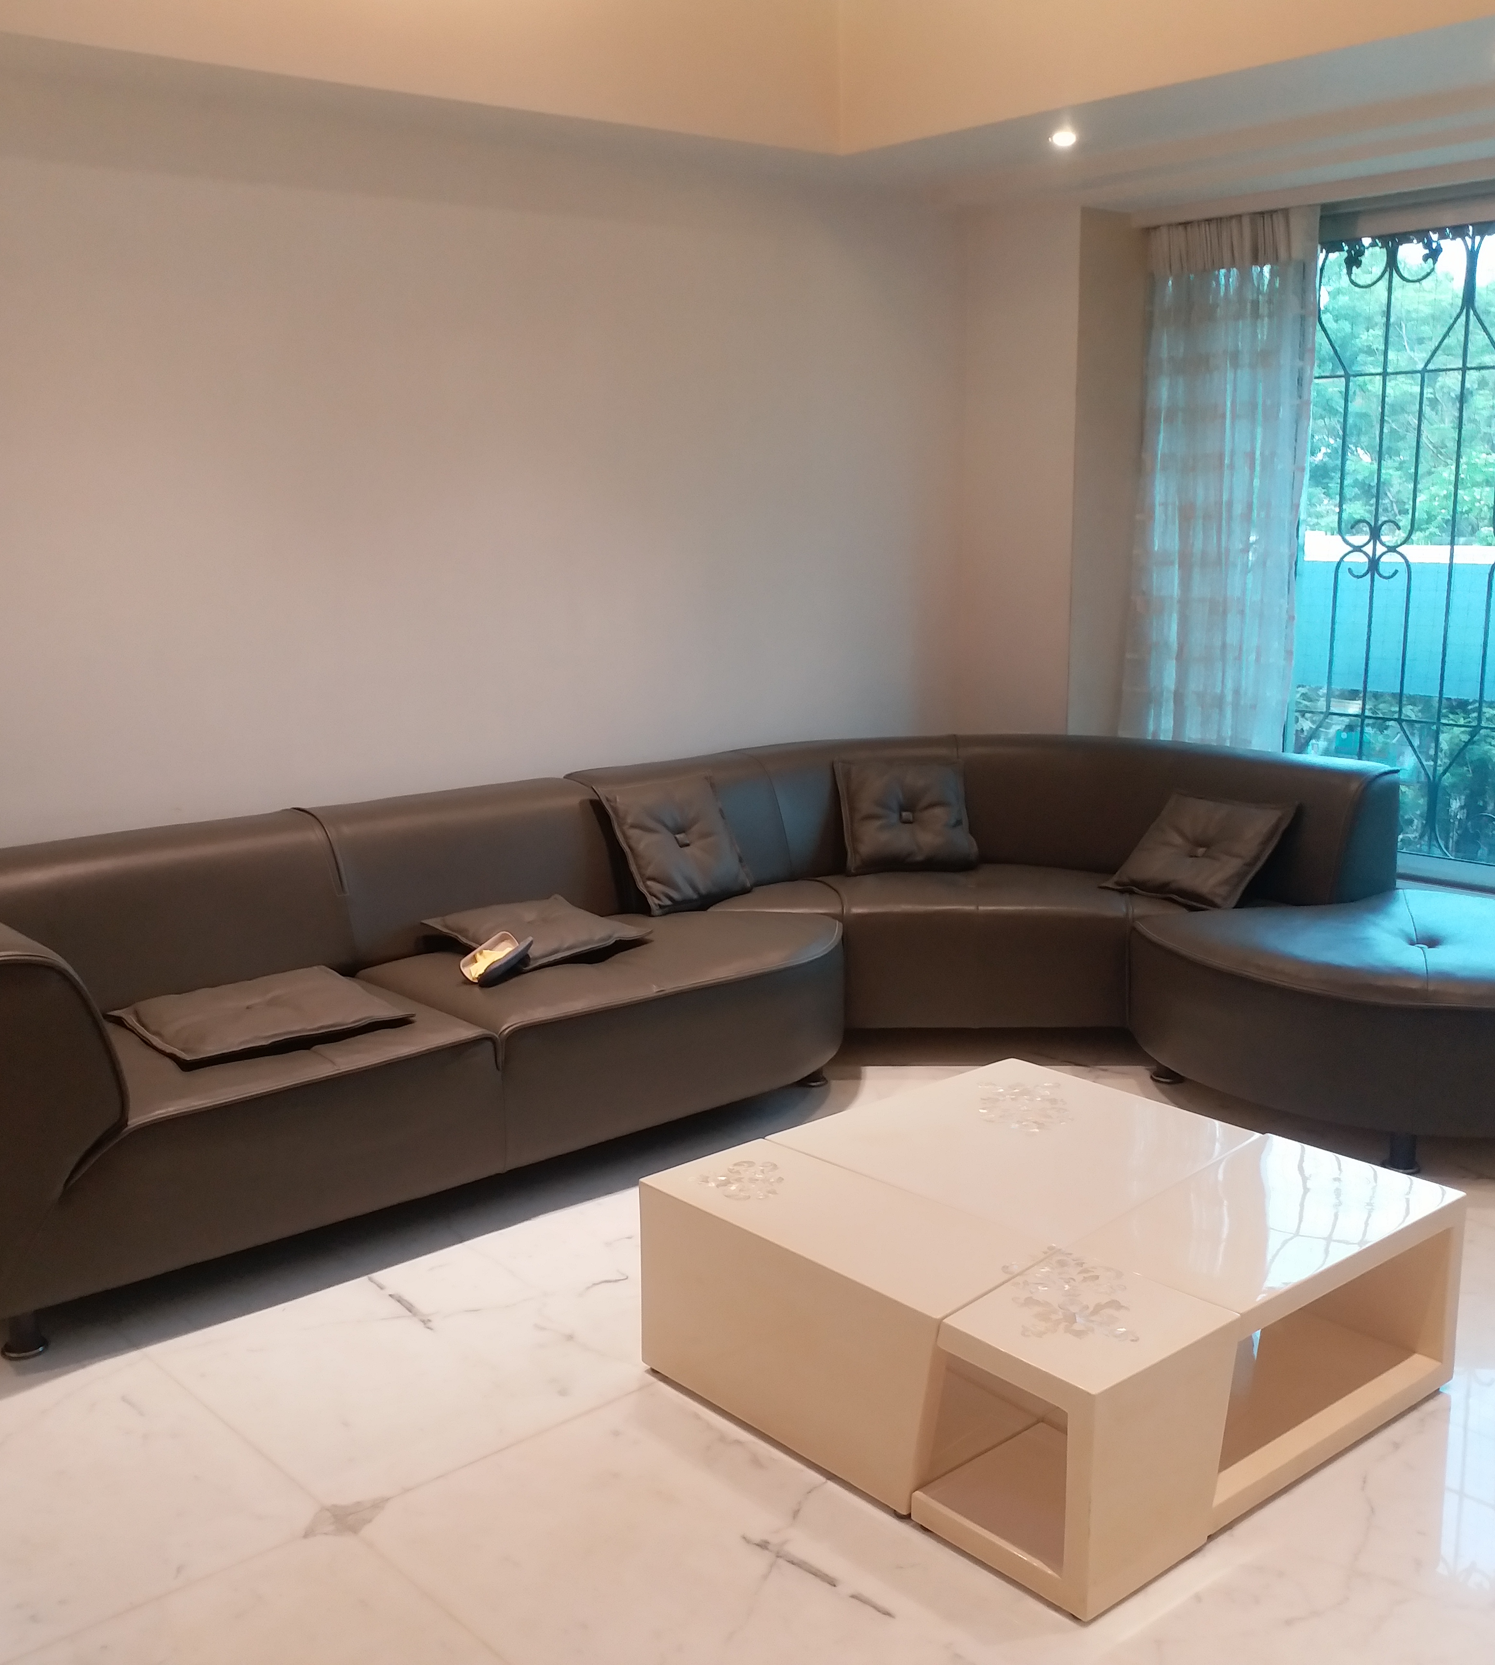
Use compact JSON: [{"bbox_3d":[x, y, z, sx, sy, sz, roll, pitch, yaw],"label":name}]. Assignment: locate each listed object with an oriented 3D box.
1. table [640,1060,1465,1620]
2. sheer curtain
[{"bbox_3d":[0.495,0.757,2.901,0.958,0.341,0.958,-10,14,-40],"label":"table"},{"bbox_3d":[1.414,-0.881,5.326,0.116,1.929,0.595,-10,14,-41],"label":"sheer curtain"}]

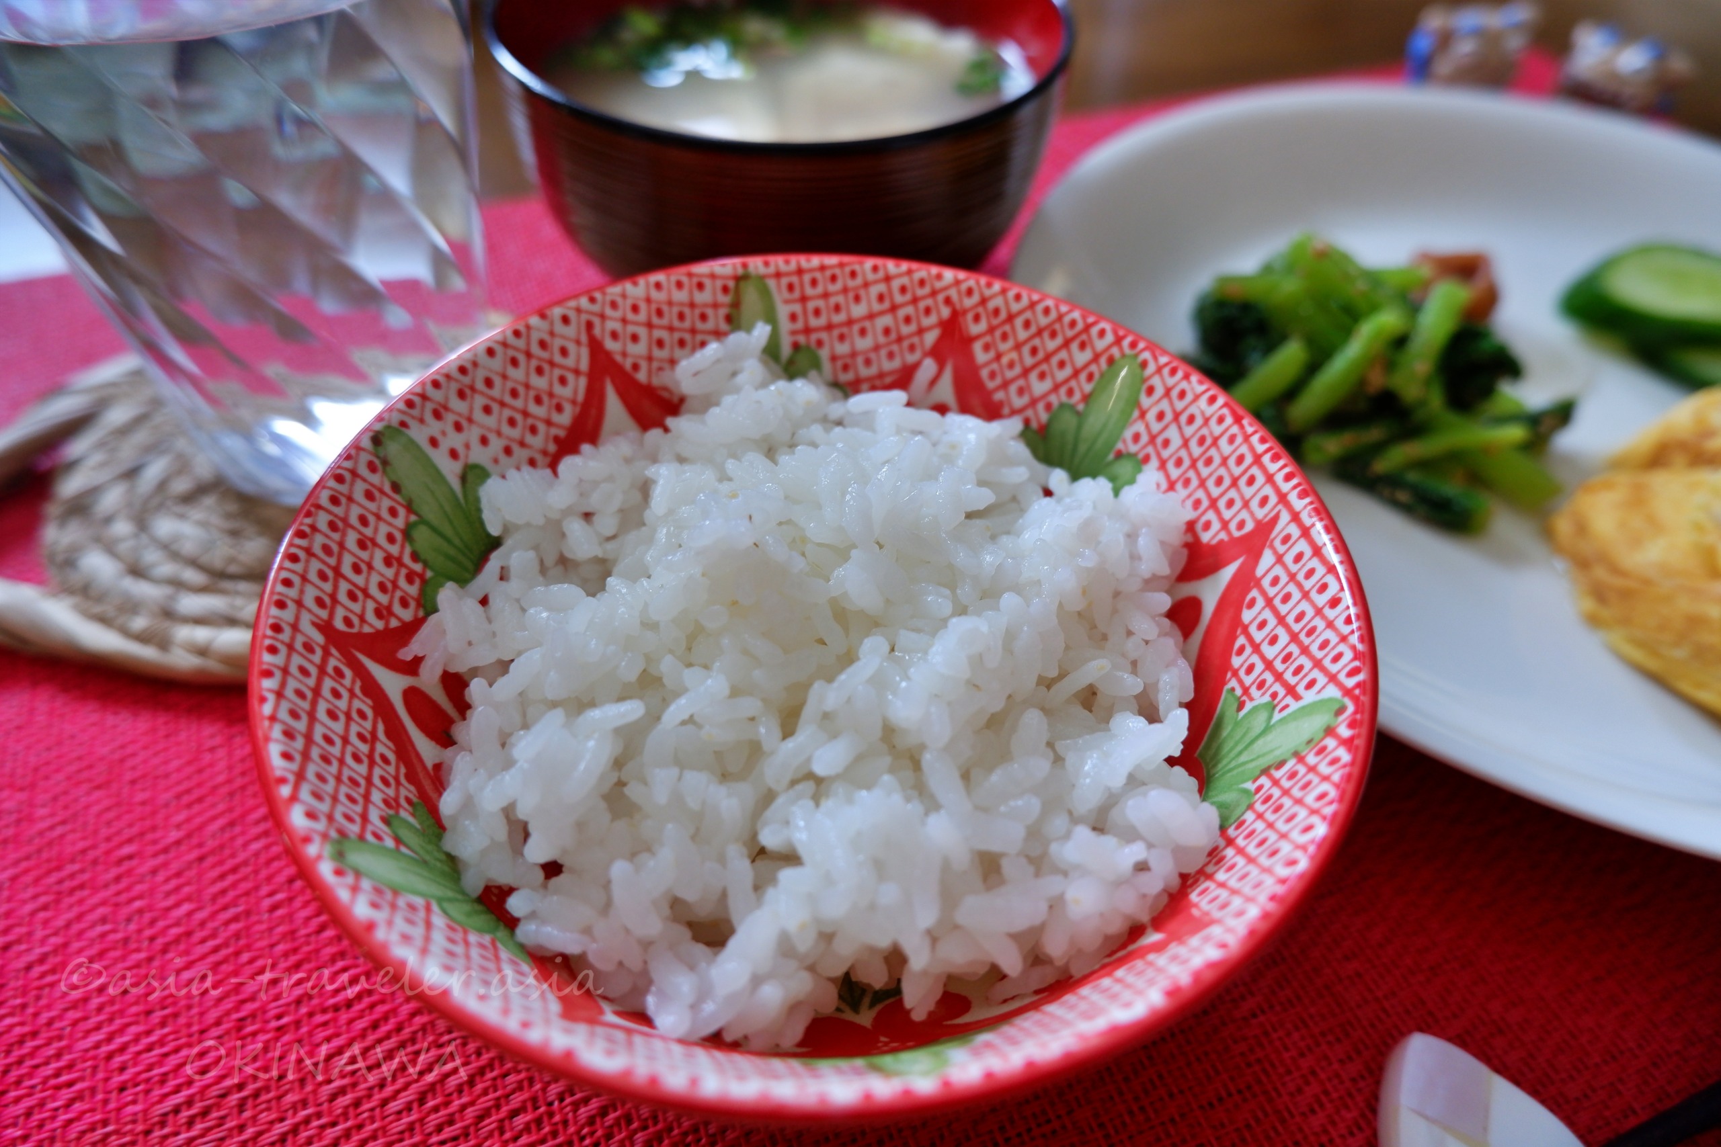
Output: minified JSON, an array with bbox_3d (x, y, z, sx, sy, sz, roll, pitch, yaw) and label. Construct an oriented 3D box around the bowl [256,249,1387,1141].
[{"bbox_3d":[-0.005,0.017,0.150,0.124,0.060,0.124,1,48,-1],"label":"bowl"}]

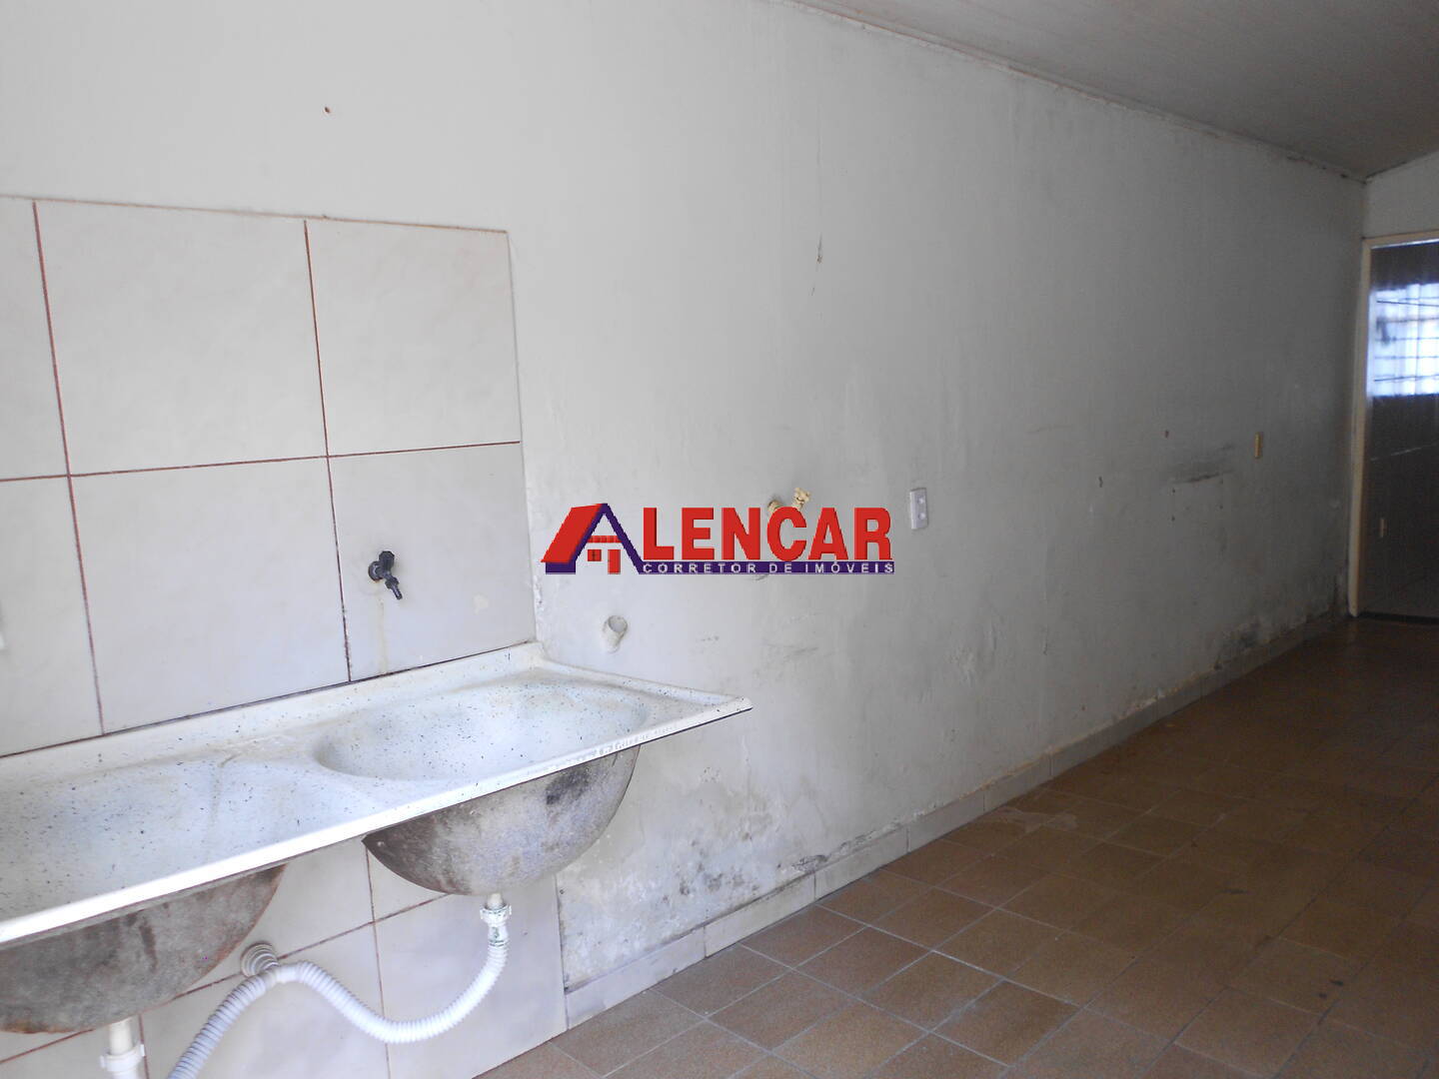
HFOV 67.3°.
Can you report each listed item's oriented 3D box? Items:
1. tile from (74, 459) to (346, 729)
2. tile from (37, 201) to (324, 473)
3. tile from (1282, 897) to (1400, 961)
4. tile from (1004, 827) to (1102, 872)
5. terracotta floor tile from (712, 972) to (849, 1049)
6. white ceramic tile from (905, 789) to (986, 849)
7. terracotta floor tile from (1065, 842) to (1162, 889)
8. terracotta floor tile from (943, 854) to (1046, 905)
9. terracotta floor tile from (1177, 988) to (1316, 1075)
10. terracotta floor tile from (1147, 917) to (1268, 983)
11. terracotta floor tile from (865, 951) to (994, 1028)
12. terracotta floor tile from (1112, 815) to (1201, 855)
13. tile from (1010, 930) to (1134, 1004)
[{"bbox_3d":[-0.890,0.086,1.934,0.428,0.433,0.009,-10,9,-42],"label":"tile"},{"bbox_3d":[-0.915,-0.350,1.882,0.428,0.437,0.009,-10,9,-42],"label":"tile"},{"bbox_3d":[1.600,1.008,2.774,0.296,0.010,0.203,-9,9,-43],"label":"tile"},{"bbox_3d":[1.019,0.958,3.341,0.294,0.010,0.201,-9,9,-43],"label":"tile"},{"bbox_3d":[0.149,1.123,2.579,0.297,0.010,0.203,-10,9,-42],"label":"terracotta floor tile"},{"bbox_3d":[0.743,0.908,3.524,0.432,0.083,0.010,-9,9,-43],"label":"white ceramic tile"},{"bbox_3d":[1.172,0.980,3.228,0.296,0.010,0.203,-9,9,-43],"label":"terracotta floor tile"},{"bbox_3d":[0.806,0.999,3.153,0.294,0.009,0.200,-10,9,-42],"label":"terracotta floor tile"},{"bbox_3d":[1.161,1.080,2.365,0.296,0.010,0.203,-9,9,-43],"label":"terracotta floor tile"},{"bbox_3d":[1.230,1.028,2.703,0.294,0.009,0.200,-10,9,-42],"label":"terracotta floor tile"},{"bbox_3d":[0.508,1.076,2.585,0.294,0.010,0.201,-9,9,-43],"label":"terracotta floor tile"},{"bbox_3d":[1.377,0.931,3.393,0.294,0.010,0.201,-9,9,-43],"label":"terracotta floor tile"},{"bbox_3d":[0.866,1.048,2.636,0.294,0.010,0.201,-9,9,-43],"label":"tile"}]

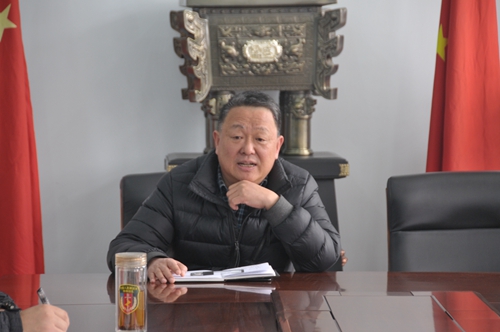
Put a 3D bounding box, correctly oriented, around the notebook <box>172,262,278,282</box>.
[{"bbox_3d":[-0.070,0.272,6.855,0.270,0.030,0.210,0,2,-6],"label":"notebook"}]

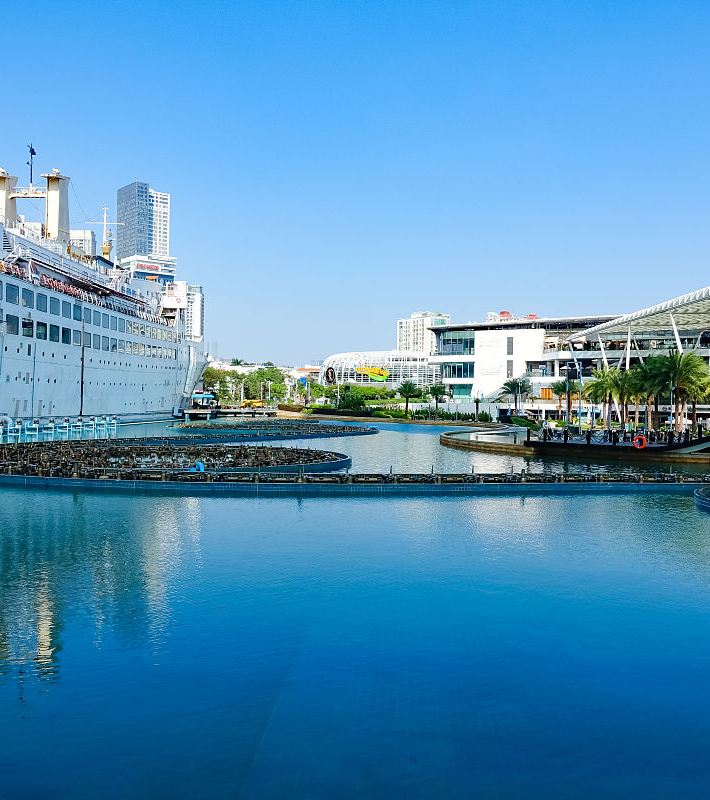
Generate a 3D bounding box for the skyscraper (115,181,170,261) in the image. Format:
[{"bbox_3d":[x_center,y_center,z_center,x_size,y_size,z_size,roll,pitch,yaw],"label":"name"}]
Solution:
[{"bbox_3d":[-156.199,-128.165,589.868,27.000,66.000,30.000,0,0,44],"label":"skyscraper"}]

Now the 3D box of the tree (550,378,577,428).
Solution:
[{"bbox_3d":[26.047,0.412,99.988,3.700,6.200,3.700,0,0,0],"label":"tree"}]

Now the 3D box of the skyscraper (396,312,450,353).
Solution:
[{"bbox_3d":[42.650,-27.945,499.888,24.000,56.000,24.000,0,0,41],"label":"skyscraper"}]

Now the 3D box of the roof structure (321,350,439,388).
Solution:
[{"bbox_3d":[8.686,-5.055,214.967,42.000,16.500,26.000,0,0,-22],"label":"roof structure"}]

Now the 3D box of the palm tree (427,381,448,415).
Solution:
[{"bbox_3d":[12.876,0.015,124.989,3.400,5.500,3.400,0,0,0],"label":"palm tree"}]

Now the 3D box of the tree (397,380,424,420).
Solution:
[{"bbox_3d":[8.031,0.072,115.988,3.800,5.800,3.800,0,0,0],"label":"tree"}]

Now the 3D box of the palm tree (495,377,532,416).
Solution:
[{"bbox_3d":[22.769,-0.329,114.988,5.000,6.100,5.000,0,0,0],"label":"palm tree"}]

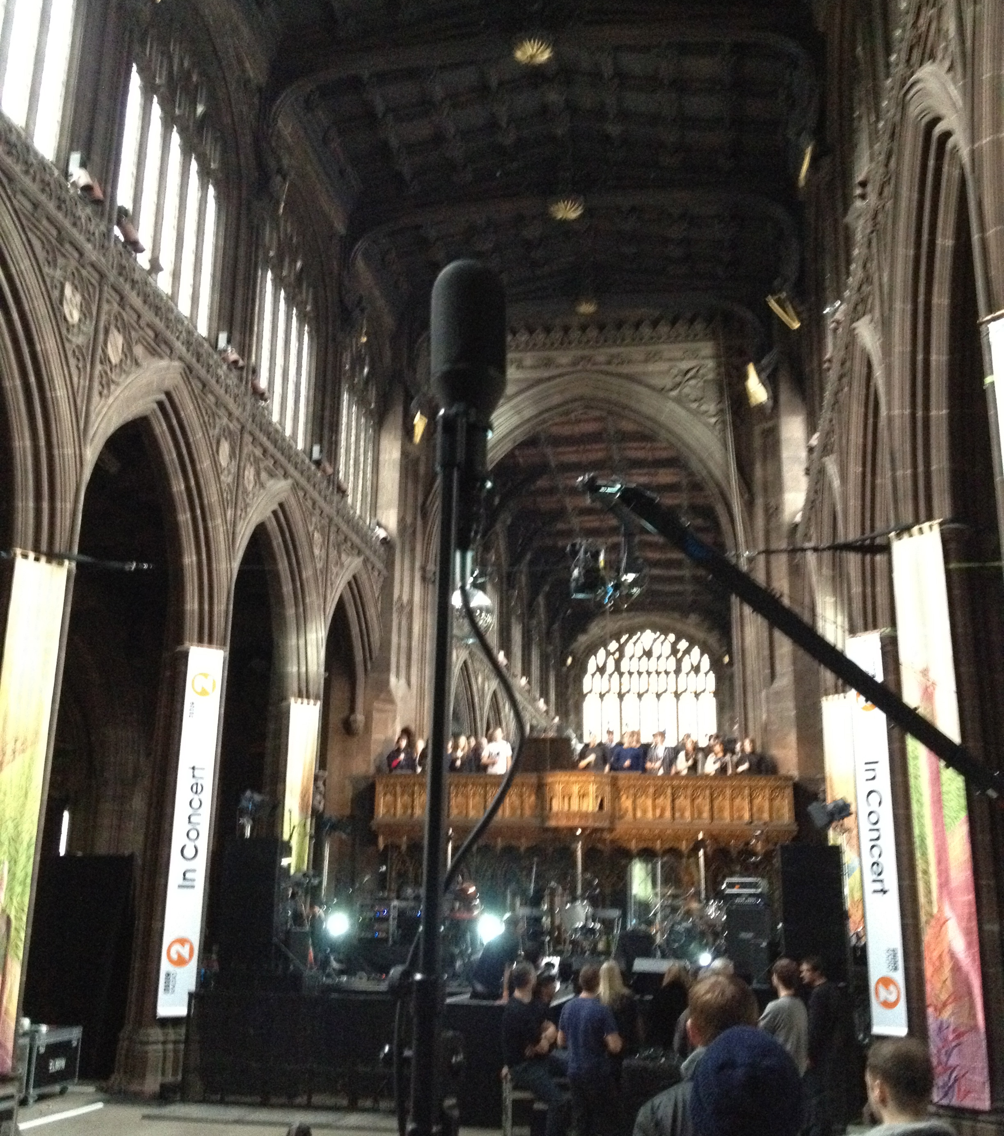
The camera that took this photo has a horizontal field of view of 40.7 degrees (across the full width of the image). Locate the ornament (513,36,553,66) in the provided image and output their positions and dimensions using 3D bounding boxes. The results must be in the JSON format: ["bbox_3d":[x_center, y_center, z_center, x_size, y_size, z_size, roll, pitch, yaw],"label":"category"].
[{"bbox_3d":[0.474,-7.677,20.111,0.570,0.160,0.570,-1,-15,9],"label":"ornament"}]

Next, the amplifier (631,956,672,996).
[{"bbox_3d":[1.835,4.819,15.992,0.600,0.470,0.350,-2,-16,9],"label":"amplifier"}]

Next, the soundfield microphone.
[{"bbox_3d":[-0.042,-0.205,1.697,0.090,0.345,0.090,-2,-16,9],"label":"soundfield microphone"}]

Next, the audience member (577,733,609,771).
[{"bbox_3d":[1.621,3.803,23.981,0.540,1.700,0.360,-1,-15,9],"label":"audience member"}]

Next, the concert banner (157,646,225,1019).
[{"bbox_3d":[-3.881,3.234,16.927,0.442,4.480,0.050,9,-17,-27],"label":"concert banner"}]

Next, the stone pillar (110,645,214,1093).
[{"bbox_3d":[-4.144,3.742,17.230,0.950,5.515,0.950,-1,-15,9],"label":"stone pillar"}]

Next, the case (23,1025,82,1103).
[{"bbox_3d":[-5.622,5.921,16.229,0.600,0.780,1.200,-1,-15,9],"label":"case"}]

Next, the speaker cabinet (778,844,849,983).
[{"bbox_3d":[3.738,4.225,16.252,0.720,1.750,0.720,-2,-16,9],"label":"speaker cabinet"}]

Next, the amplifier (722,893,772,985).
[{"bbox_3d":[3.310,5.016,18.236,0.650,1.220,0.420,-4,-16,18],"label":"amplifier"}]

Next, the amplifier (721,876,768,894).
[{"bbox_3d":[3.544,4.636,19.771,0.600,0.260,0.360,-7,-17,27],"label":"amplifier"}]

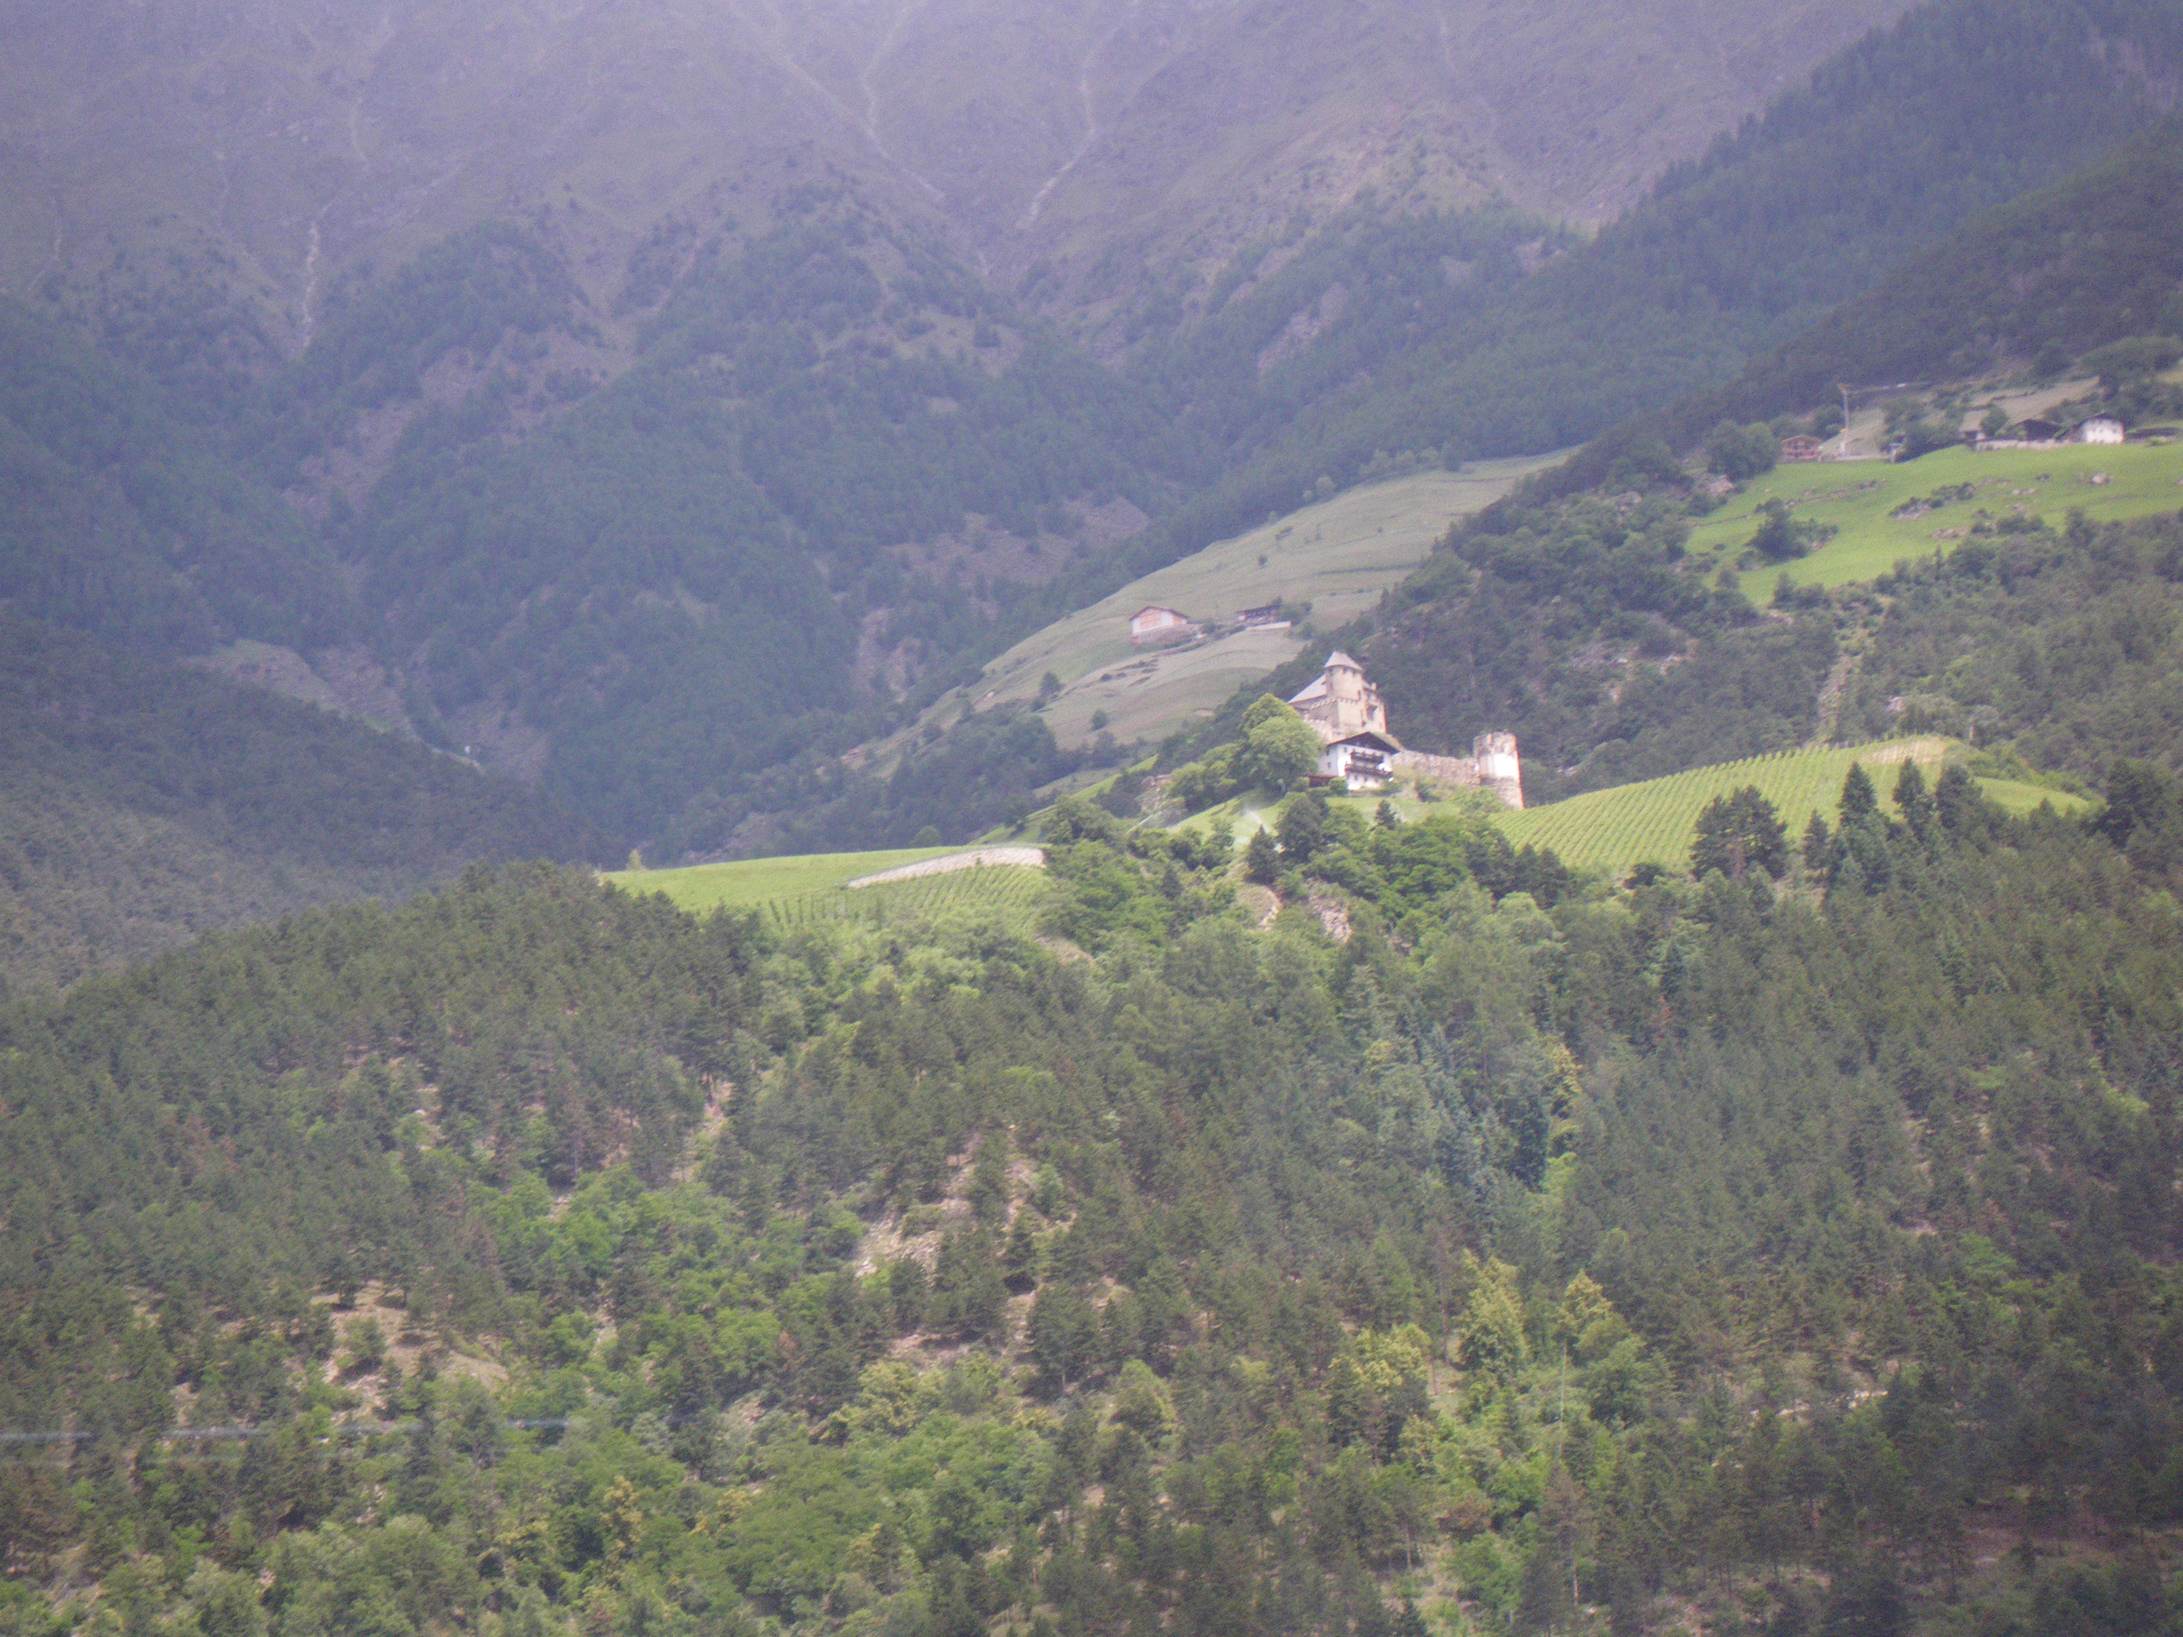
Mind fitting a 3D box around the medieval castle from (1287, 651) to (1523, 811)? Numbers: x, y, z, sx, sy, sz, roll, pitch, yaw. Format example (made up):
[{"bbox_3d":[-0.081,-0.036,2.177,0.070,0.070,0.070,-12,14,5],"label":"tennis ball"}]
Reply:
[{"bbox_3d":[61.710,-17.320,1430.000,42.000,32.000,25.000,4,-14,-22],"label":"medieval castle"}]

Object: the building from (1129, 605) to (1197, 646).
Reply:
[{"bbox_3d":[20.740,-56.050,2100.000,16.000,10.000,15.000,-4,-13,10],"label":"building"}]

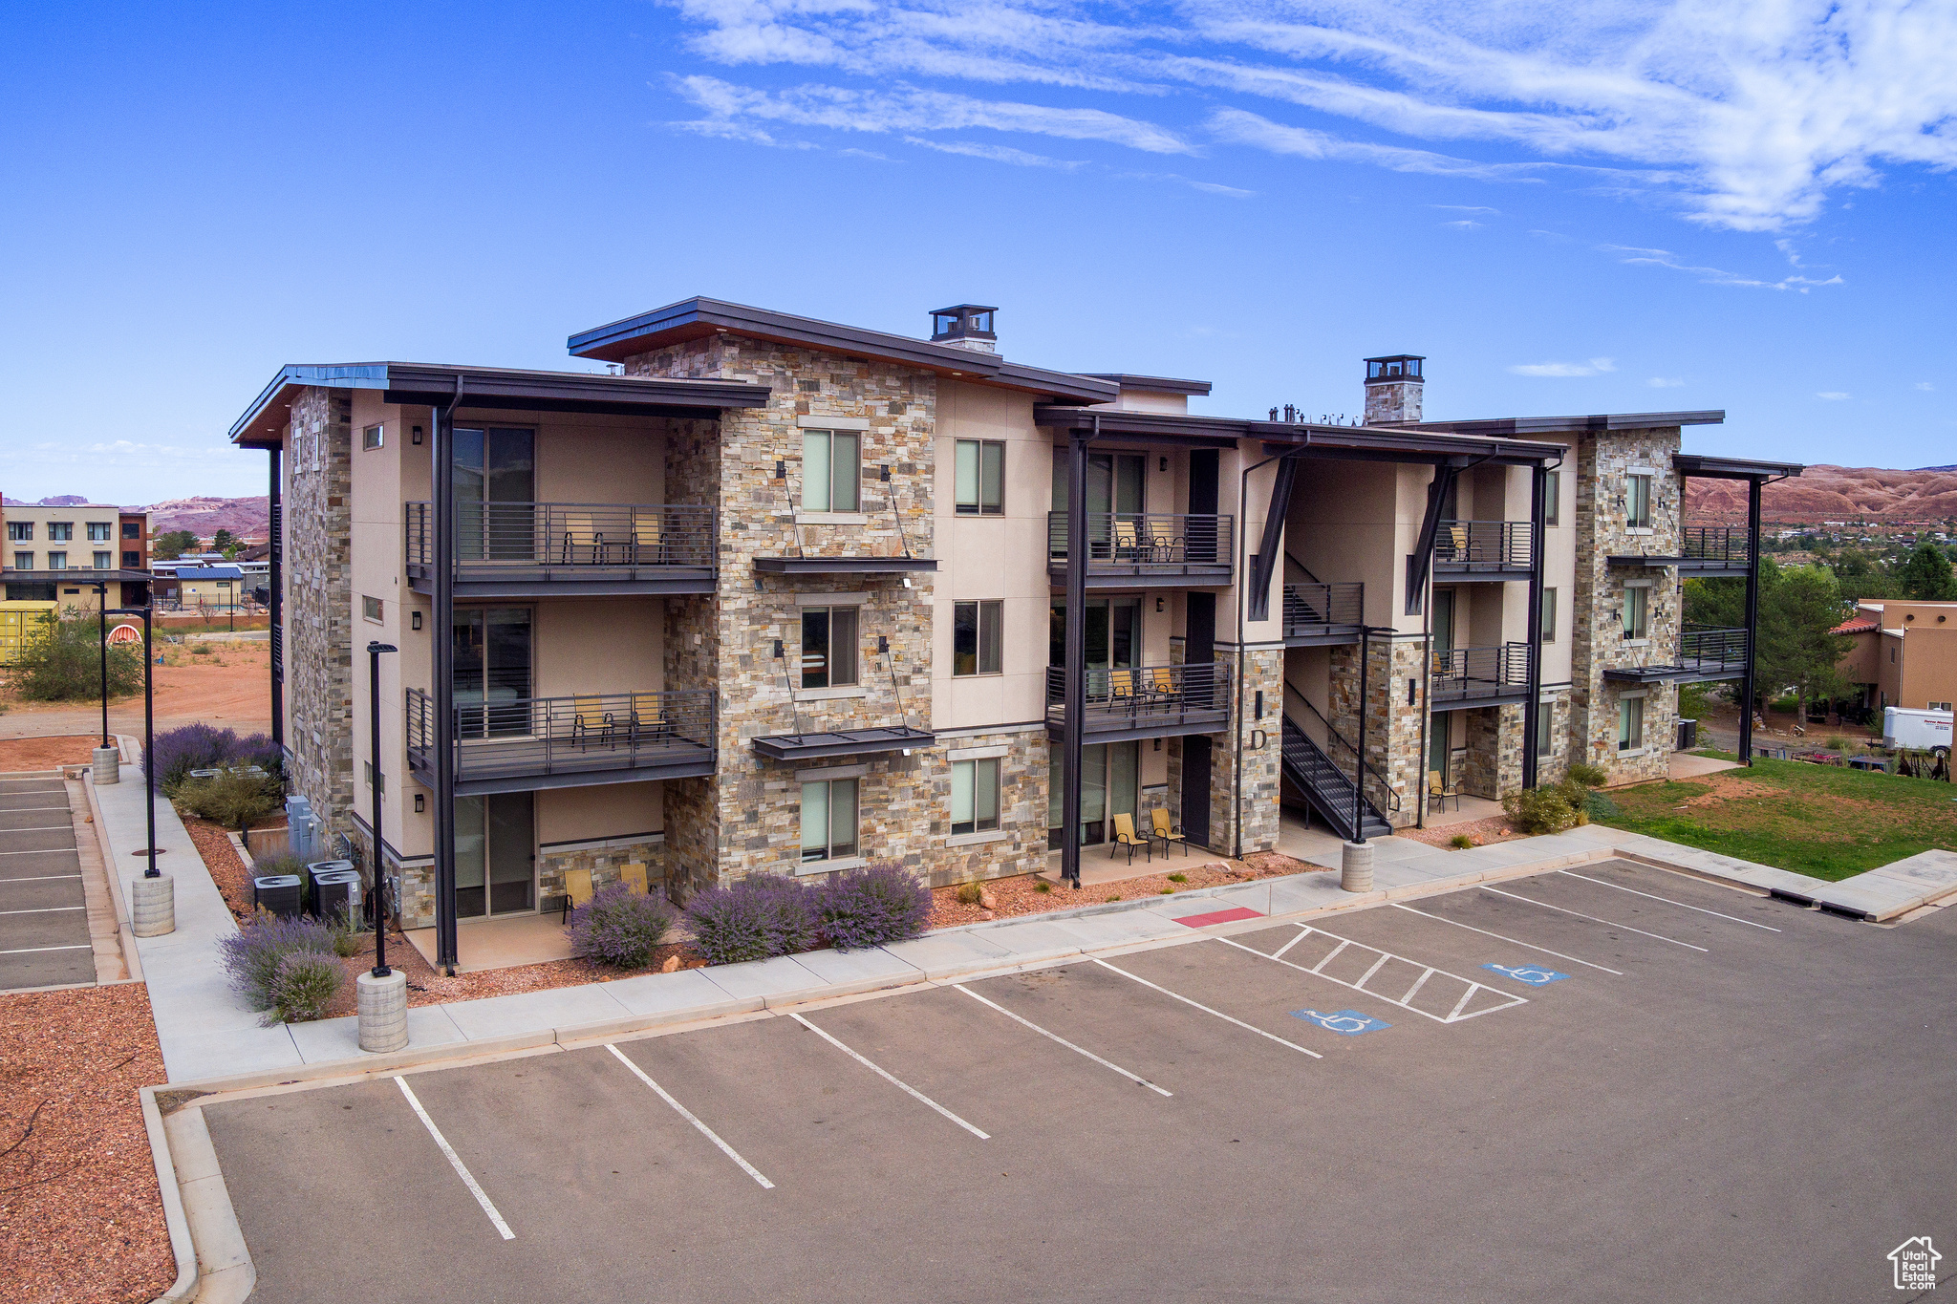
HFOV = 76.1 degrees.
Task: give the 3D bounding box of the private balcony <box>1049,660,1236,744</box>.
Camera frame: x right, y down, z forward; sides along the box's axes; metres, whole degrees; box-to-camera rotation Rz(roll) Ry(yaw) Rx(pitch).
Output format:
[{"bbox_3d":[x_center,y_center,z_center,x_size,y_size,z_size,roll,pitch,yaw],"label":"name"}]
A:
[{"bbox_3d":[3.529,0.942,27.175,4.200,1.295,0.992,-2,5,-30],"label":"private balcony"}]

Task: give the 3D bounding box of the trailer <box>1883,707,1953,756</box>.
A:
[{"bbox_3d":[42.202,3.589,55.372,3.200,2.150,1.850,2,4,20],"label":"trailer"}]

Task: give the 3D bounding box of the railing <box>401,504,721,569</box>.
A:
[{"bbox_3d":[-7.250,-1.994,21.800,4.600,1.060,2.100,-2,5,-29],"label":"railing"}]

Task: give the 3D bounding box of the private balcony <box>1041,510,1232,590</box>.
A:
[{"bbox_3d":[3.410,-2.178,26.831,3.750,1.480,1.800,-2,5,-32],"label":"private balcony"}]

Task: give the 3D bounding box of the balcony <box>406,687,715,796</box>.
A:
[{"bbox_3d":[-7.122,1.339,21.670,4.650,1.280,1.900,-2,4,-30],"label":"balcony"}]

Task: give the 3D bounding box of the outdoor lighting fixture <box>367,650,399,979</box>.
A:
[{"bbox_3d":[-8.108,2.142,17.000,0.320,4.600,0.650,-2,5,-32],"label":"outdoor lighting fixture"}]

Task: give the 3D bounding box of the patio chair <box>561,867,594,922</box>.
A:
[{"bbox_3d":[-7.090,4.475,22.486,0.607,0.951,0.688,-2,5,-30],"label":"patio chair"}]

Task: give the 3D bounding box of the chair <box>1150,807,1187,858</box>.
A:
[{"bbox_3d":[4.116,3.945,27.100,0.580,0.930,0.670,-2,5,-32],"label":"chair"}]

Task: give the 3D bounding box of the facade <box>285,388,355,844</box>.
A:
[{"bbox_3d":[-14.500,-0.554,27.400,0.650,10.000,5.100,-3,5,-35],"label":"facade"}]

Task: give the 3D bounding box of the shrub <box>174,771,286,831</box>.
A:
[{"bbox_3d":[-18.558,3.641,31.000,2.450,1.250,2.100,-2,5,-31],"label":"shrub"}]

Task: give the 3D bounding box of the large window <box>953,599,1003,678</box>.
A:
[{"bbox_3d":[0.006,-0.271,25.500,1.200,1.520,0.140,-2,5,-29],"label":"large window"}]

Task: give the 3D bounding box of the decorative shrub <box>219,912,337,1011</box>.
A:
[{"bbox_3d":[-10.586,4.555,18.900,1.650,1.150,1.550,-2,5,-32],"label":"decorative shrub"}]

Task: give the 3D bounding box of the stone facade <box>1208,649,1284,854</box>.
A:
[{"bbox_3d":[6.124,2.245,28.830,1.437,4.716,0.860,-2,5,-30],"label":"stone facade"}]

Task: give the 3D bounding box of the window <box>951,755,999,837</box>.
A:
[{"bbox_3d":[-0.054,2.821,24.400,1.170,1.500,0.130,-2,5,-32],"label":"window"}]

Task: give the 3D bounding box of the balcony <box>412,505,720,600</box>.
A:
[{"bbox_3d":[-7.250,-1.767,21.850,4.600,1.500,2.150,-2,5,-29],"label":"balcony"}]

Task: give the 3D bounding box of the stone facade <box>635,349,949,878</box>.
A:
[{"bbox_3d":[-3.685,-0.600,24.322,4.200,9.900,4.000,-2,4,-31],"label":"stone facade"}]

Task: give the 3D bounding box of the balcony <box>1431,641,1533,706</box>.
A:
[{"bbox_3d":[12.464,0.522,32.053,4.000,1.270,0.950,-2,4,-32],"label":"balcony"}]

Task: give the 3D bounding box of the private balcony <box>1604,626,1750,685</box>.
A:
[{"bbox_3d":[21.382,0.094,38.300,4.900,1.500,2.100,-2,5,-32],"label":"private balcony"}]

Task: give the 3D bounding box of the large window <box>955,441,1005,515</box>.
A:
[{"bbox_3d":[0.009,-3.516,25.324,1.164,1.498,0.121,-2,5,-30],"label":"large window"}]

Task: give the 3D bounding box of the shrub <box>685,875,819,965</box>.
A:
[{"bbox_3d":[-3.858,4.337,21.100,2.000,1.200,1.750,-2,5,-32],"label":"shrub"}]

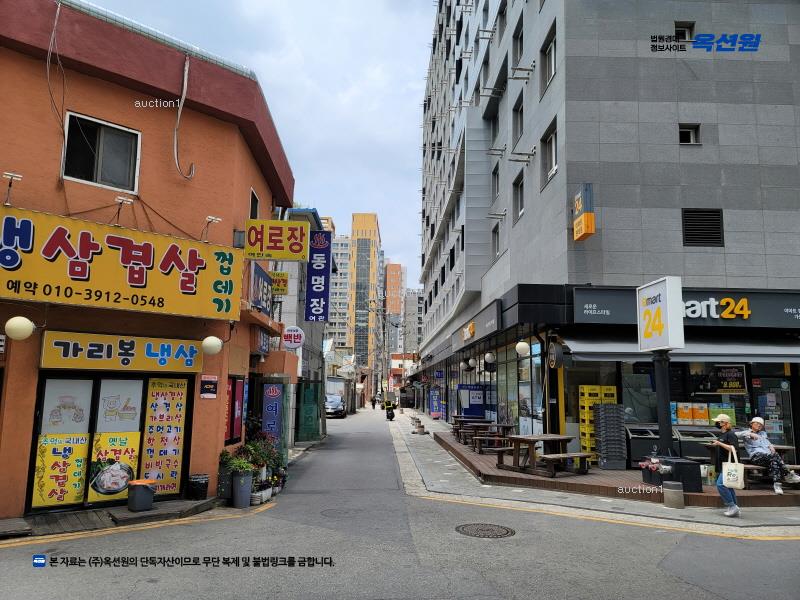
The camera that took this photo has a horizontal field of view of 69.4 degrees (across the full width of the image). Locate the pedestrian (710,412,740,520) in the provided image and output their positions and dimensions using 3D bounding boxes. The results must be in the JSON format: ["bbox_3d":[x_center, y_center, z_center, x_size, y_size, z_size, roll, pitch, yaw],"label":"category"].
[{"bbox_3d":[5.294,2.685,9.368,0.460,1.614,0.450,-3,-9,25],"label":"pedestrian"}]

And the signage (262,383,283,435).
[{"bbox_3d":[-2.951,2.762,13.463,0.476,1.578,0.050,2,-8,-3],"label":"signage"}]

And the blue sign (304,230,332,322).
[{"bbox_3d":[-2.680,-0.773,19.000,0.760,3.030,0.220,1,-9,-1],"label":"blue sign"}]

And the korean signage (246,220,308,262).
[{"bbox_3d":[-2.371,-1.123,11.256,1.190,0.773,0.250,2,-8,-3],"label":"korean signage"}]

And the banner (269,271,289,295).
[{"bbox_3d":[-2.798,-0.375,13.317,0.461,0.543,0.080,2,-8,-3],"label":"banner"}]

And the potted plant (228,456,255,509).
[{"bbox_3d":[-2.613,3.007,9.527,0.390,0.796,0.390,1,-8,0],"label":"potted plant"}]

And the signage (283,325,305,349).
[{"bbox_3d":[-2.744,0.981,15.000,0.570,0.600,0.160,1,-9,-1],"label":"signage"}]

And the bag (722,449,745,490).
[{"bbox_3d":[5.022,2.537,8.700,0.310,0.630,0.090,0,-9,9],"label":"bag"}]

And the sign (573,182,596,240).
[{"bbox_3d":[4.439,-2.099,13.945,0.240,1.210,0.700,1,-9,-1],"label":"sign"}]

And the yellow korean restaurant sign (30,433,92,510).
[{"bbox_3d":[-5.036,2.519,8.604,0.670,1.032,0.030,8,-11,-41],"label":"yellow korean restaurant sign"}]

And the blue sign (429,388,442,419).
[{"bbox_3d":[2.212,6.407,35.700,0.720,1.900,0.250,1,-9,-1],"label":"blue sign"}]

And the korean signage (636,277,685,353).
[{"bbox_3d":[5.039,0.317,11.223,0.270,1.300,1.220,1,-9,-1],"label":"korean signage"}]

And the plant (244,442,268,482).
[{"bbox_3d":[-2.616,3.006,10.532,0.410,0.760,0.400,1,-8,0],"label":"plant"}]

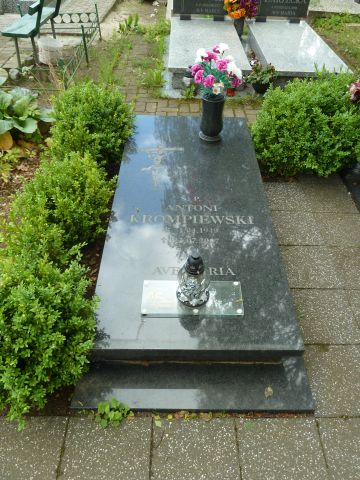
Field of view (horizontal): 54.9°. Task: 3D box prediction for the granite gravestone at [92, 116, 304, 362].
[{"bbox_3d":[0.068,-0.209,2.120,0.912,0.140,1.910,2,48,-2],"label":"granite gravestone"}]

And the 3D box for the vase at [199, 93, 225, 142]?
[{"bbox_3d":[0.206,-0.786,2.219,0.153,0.270,0.153,0,47,0],"label":"vase"}]

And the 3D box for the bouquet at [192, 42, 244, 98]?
[{"bbox_3d":[0.208,-0.981,2.007,0.300,0.280,0.280,0,47,0],"label":"bouquet"}]

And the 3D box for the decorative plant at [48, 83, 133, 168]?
[{"bbox_3d":[-0.577,-0.760,2.318,0.541,0.559,0.541,0,47,0],"label":"decorative plant"}]

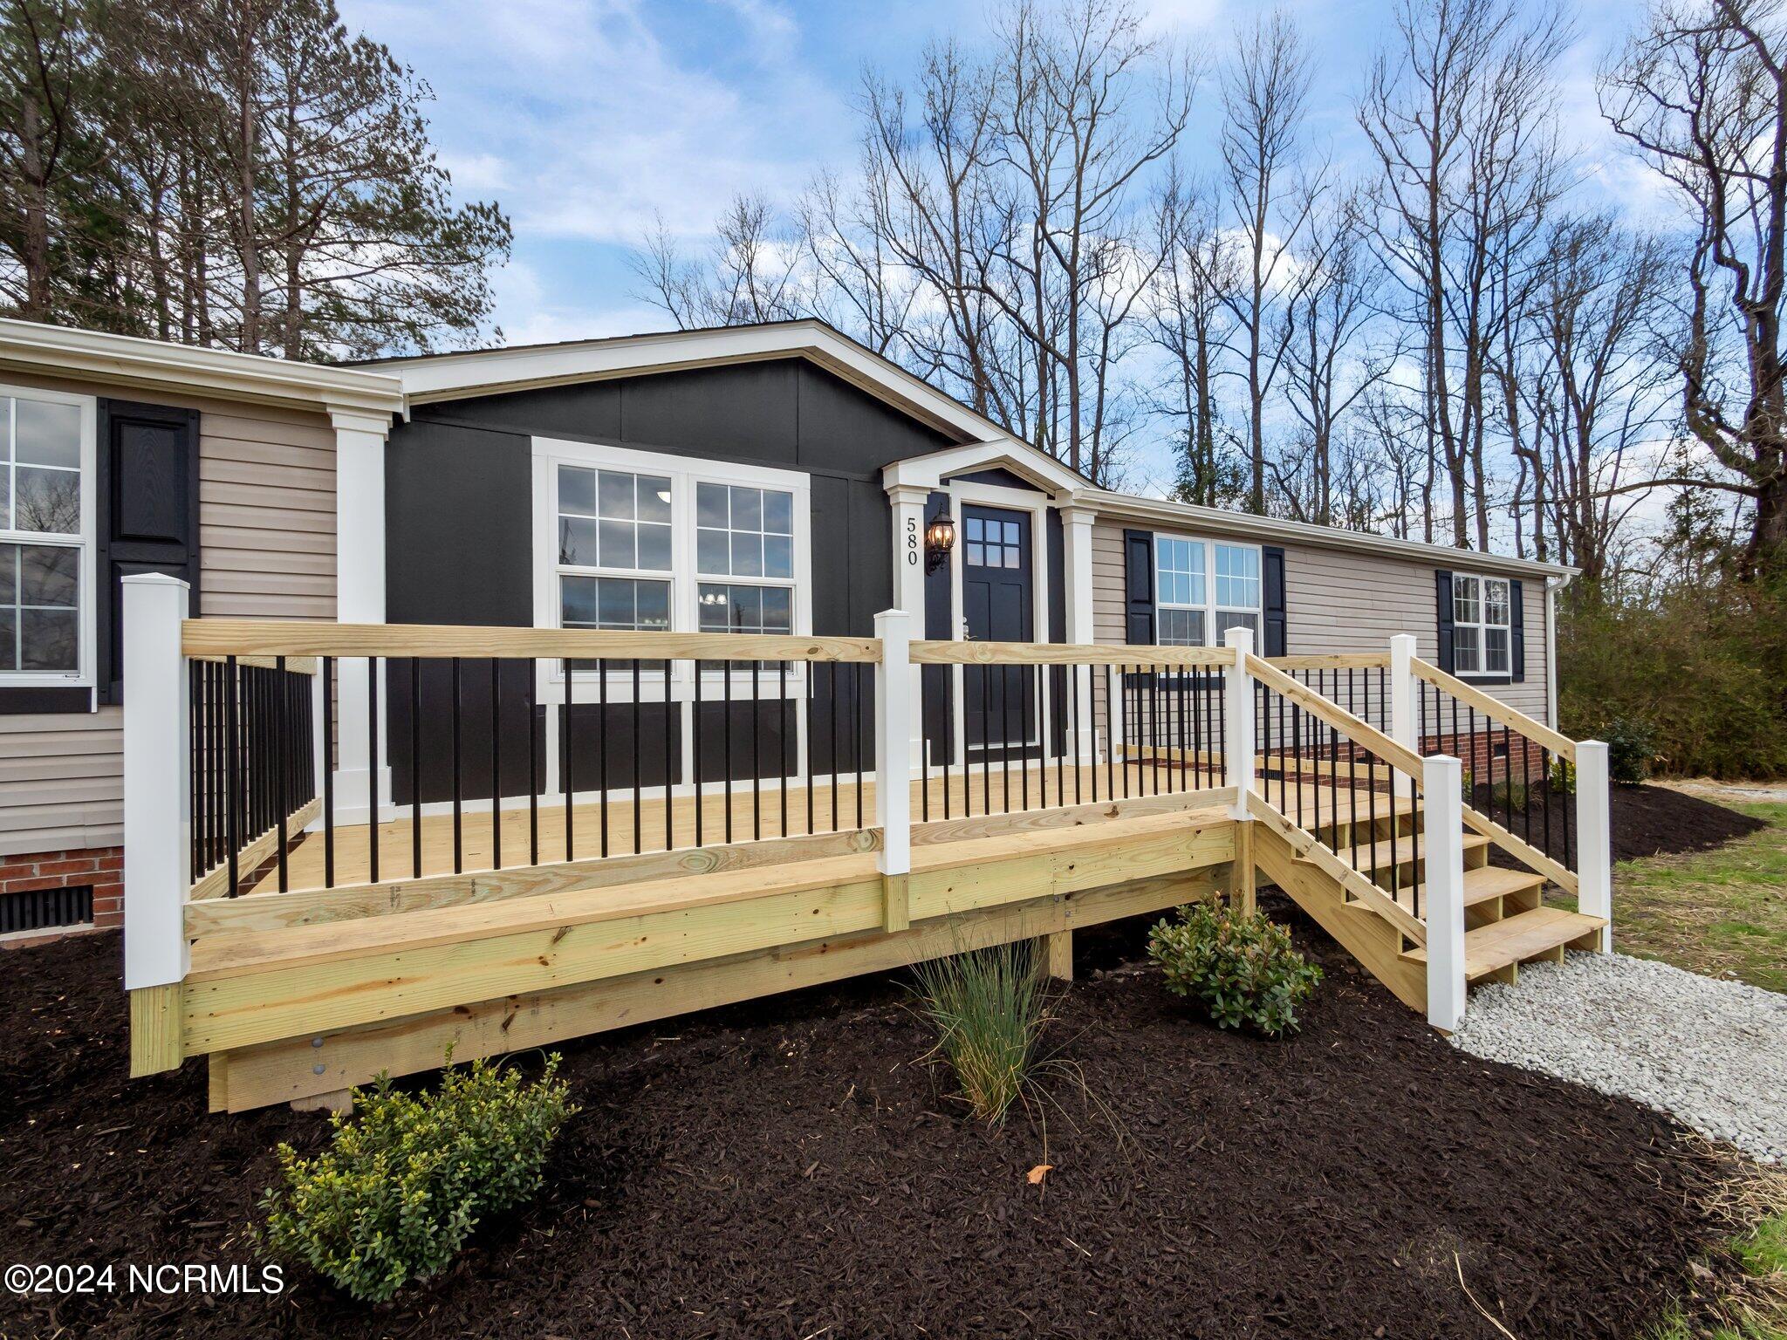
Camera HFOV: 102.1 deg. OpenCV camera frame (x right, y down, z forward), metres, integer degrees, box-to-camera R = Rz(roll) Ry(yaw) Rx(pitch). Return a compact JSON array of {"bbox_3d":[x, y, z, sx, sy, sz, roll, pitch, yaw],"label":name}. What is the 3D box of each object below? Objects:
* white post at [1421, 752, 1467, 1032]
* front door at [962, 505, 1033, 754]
[{"bbox_3d":[2.415,0.964,3.171,0.108,1.179,0.108,0,-1,-29],"label":"white post"},{"bbox_3d":[0.910,-0.364,6.277,0.850,2.050,0.060,0,-1,-29],"label":"front door"}]

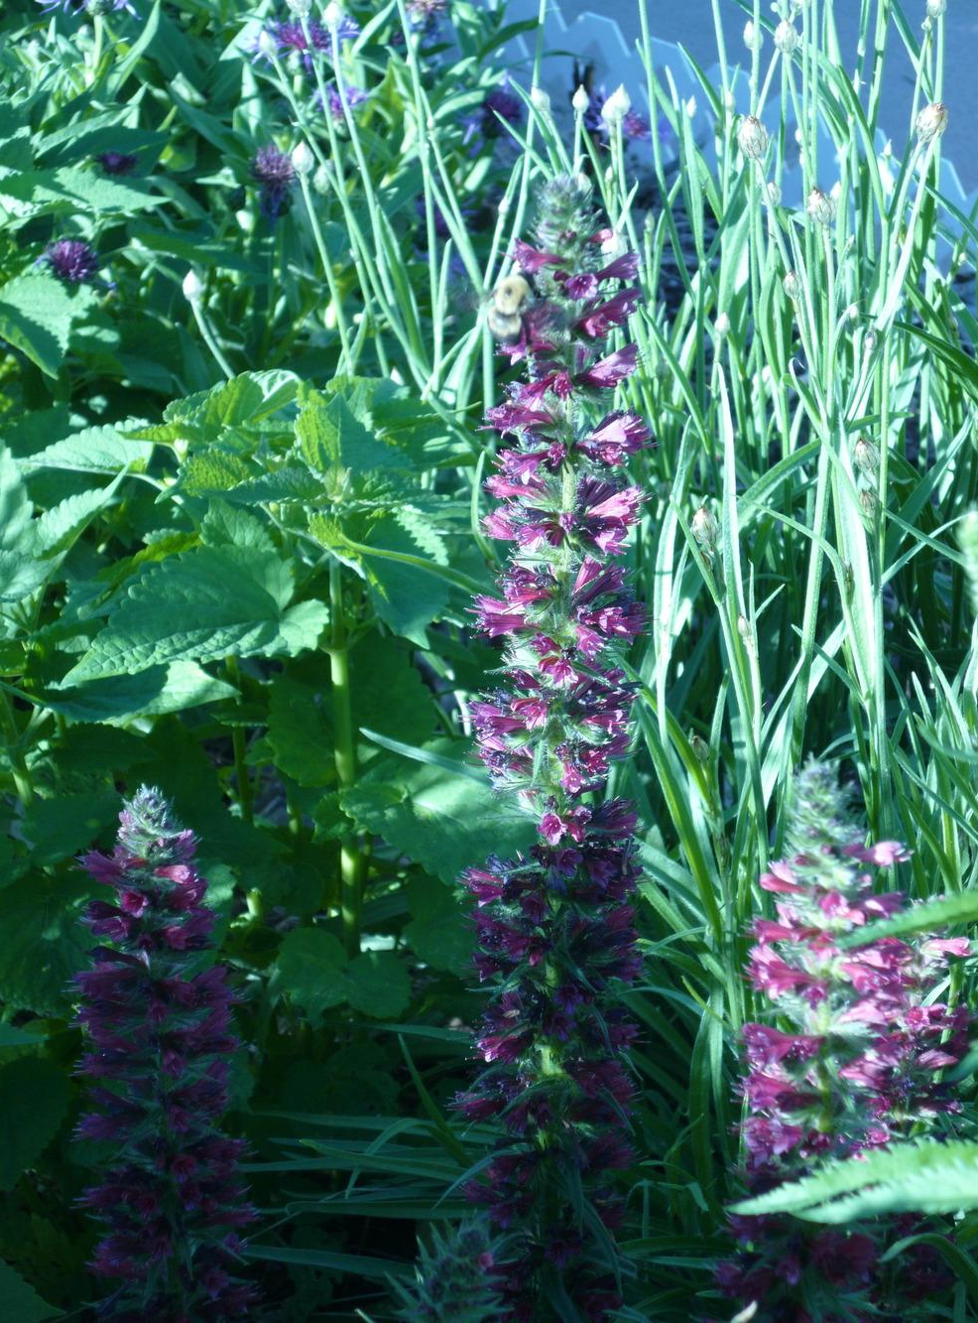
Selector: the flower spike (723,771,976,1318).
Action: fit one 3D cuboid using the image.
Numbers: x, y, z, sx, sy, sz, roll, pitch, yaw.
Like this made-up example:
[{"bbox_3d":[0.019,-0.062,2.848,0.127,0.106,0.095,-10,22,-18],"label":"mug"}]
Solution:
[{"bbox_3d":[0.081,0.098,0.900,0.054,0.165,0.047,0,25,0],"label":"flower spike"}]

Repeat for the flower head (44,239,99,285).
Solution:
[{"bbox_3d":[-0.148,-0.141,1.350,0.020,0.016,0.020,0,20,0],"label":"flower head"}]

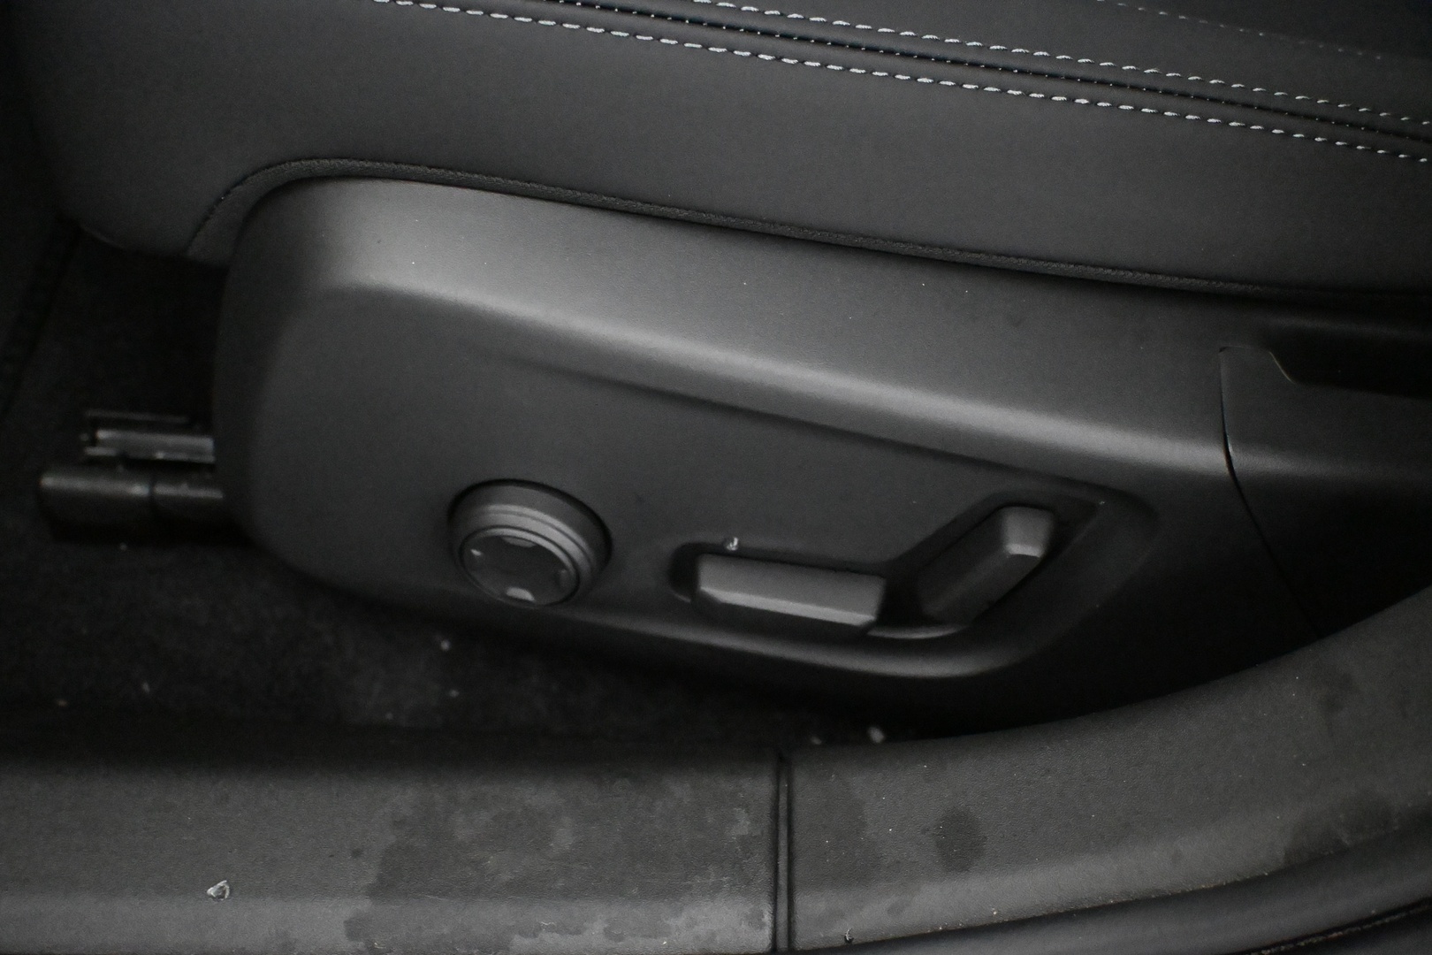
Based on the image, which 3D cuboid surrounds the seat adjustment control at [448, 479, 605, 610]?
[{"bbox_3d":[-0.061,0.024,0.497,0.052,0.052,0.014,7,47,7],"label":"seat adjustment control"}]

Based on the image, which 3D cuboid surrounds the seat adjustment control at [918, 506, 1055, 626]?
[{"bbox_3d":[0.084,0.029,0.487,0.014,0.046,0.018,27,44,-18],"label":"seat adjustment control"}]

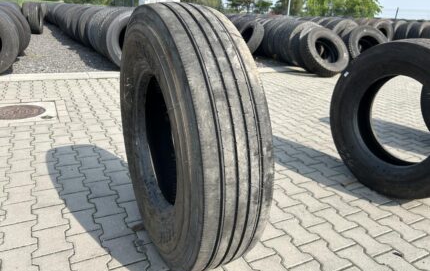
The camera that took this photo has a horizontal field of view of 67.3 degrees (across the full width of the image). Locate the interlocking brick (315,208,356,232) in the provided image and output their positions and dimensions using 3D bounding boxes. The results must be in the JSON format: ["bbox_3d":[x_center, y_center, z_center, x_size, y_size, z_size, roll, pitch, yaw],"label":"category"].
[{"bbox_3d":[0.664,0.496,1.809,0.161,0.070,0.198,-7,22,-27],"label":"interlocking brick"}]

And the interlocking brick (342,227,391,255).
[{"bbox_3d":[0.756,0.562,1.644,0.161,0.070,0.198,-7,22,-27],"label":"interlocking brick"}]

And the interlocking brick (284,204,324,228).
[{"bbox_3d":[0.499,0.480,1.833,0.162,0.070,0.198,-7,22,-27],"label":"interlocking brick"}]

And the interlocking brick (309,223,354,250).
[{"bbox_3d":[0.590,0.545,1.668,0.162,0.070,0.198,-7,22,-27],"label":"interlocking brick"}]

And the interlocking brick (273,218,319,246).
[{"bbox_3d":[0.416,0.526,1.683,0.161,0.070,0.198,-7,22,-27],"label":"interlocking brick"}]

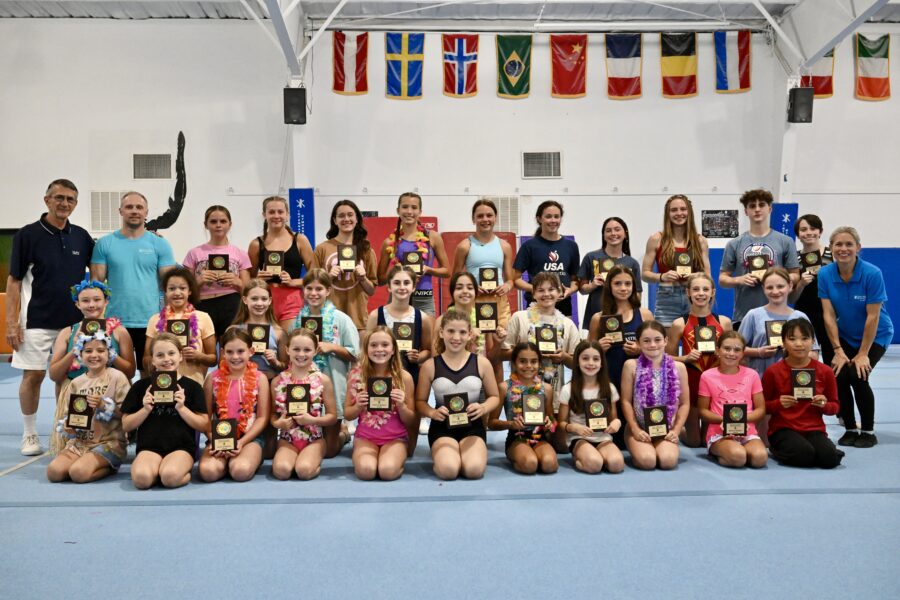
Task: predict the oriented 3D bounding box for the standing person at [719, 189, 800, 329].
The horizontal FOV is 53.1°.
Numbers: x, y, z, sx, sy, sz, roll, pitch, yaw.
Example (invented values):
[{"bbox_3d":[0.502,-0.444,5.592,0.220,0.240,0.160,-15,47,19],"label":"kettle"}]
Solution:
[{"bbox_3d":[2.229,0.066,6.480,0.550,1.720,0.340,0,1,14],"label":"standing person"}]

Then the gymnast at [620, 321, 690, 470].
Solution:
[{"bbox_3d":[1.190,0.535,5.214,0.410,0.810,0.520,0,1,11],"label":"gymnast"}]

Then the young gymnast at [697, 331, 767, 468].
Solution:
[{"bbox_3d":[1.659,0.562,5.265,0.410,0.750,0.500,0,1,9],"label":"young gymnast"}]

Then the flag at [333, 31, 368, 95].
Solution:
[{"bbox_3d":[-1.812,-4.323,16.414,0.652,1.188,0.060,0,1,-2],"label":"flag"}]

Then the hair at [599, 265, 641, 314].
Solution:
[{"bbox_3d":[1.042,-0.061,5.500,0.240,0.310,0.220,0,1,6],"label":"hair"}]

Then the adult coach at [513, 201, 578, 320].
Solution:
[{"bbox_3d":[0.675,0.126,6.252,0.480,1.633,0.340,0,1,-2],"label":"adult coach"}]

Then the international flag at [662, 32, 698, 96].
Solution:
[{"bbox_3d":[4.131,-4.221,16.200,0.670,1.180,0.060,0,1,-2],"label":"international flag"}]

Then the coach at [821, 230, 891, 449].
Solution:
[{"bbox_3d":[2.586,0.240,5.754,0.460,1.389,0.640,0,1,33],"label":"coach"}]

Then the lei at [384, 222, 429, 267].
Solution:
[{"bbox_3d":[-0.290,-0.352,6.150,0.310,0.330,0.220,0,1,-1],"label":"lei"}]

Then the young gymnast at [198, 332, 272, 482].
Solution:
[{"bbox_3d":[-1.221,0.567,5.100,0.380,0.800,0.580,0,1,-6],"label":"young gymnast"}]

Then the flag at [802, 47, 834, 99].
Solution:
[{"bbox_3d":[6.679,-4.264,16.400,0.650,1.170,0.060,0,1,-2],"label":"flag"}]

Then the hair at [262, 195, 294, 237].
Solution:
[{"bbox_3d":[-1.154,-0.554,6.040,0.223,0.283,0.220,-1,1,-7],"label":"hair"}]

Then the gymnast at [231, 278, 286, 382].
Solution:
[{"bbox_3d":[-1.193,0.417,5.626,0.400,1.100,0.550,-1,1,-3],"label":"gymnast"}]

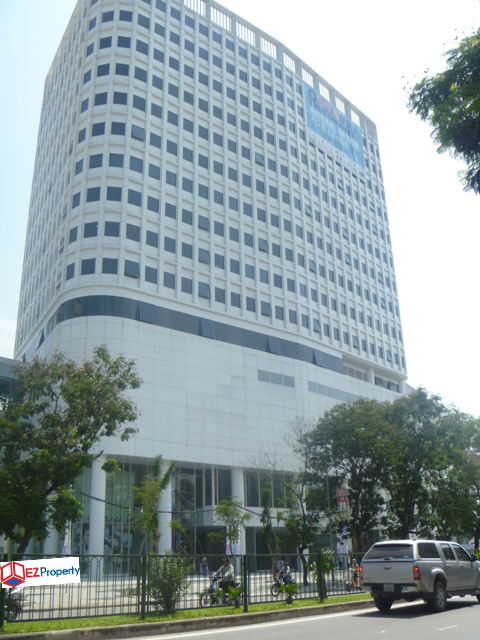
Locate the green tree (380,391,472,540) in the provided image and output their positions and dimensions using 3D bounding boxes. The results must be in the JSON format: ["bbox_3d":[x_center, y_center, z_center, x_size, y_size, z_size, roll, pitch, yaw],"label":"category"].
[{"bbox_3d":[12.688,11.037,44.500,6.600,12.600,6.400,-1,-21,0],"label":"green tree"}]

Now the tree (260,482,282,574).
[{"bbox_3d":[1.743,11.701,35.800,1.350,5.400,1.350,-1,-21,0],"label":"tree"}]

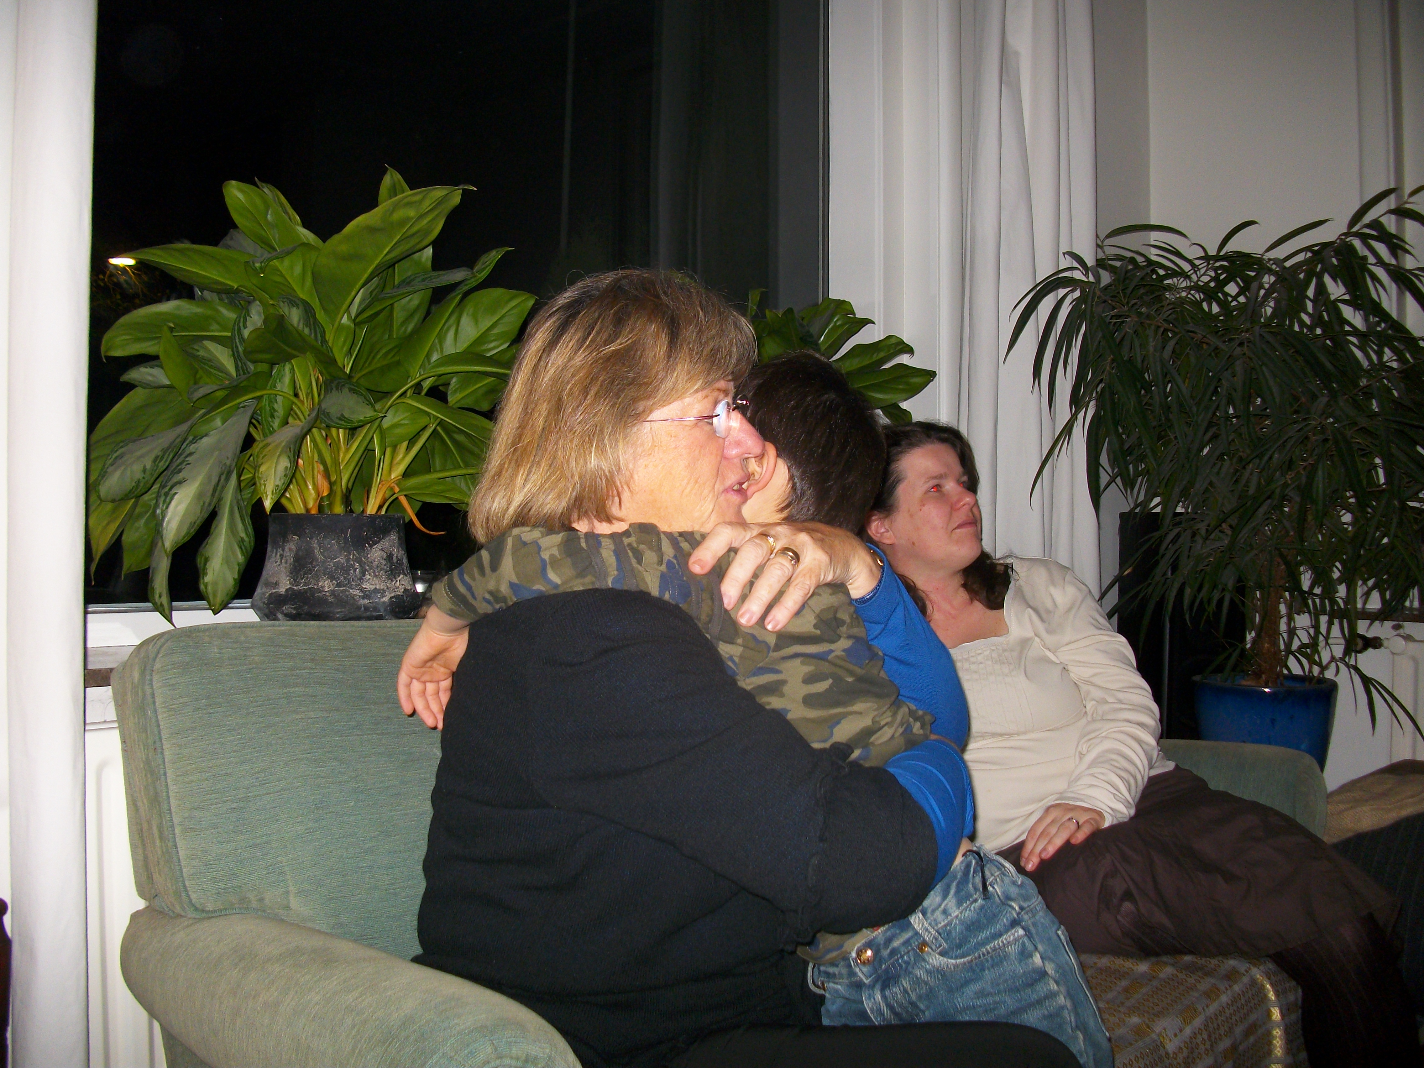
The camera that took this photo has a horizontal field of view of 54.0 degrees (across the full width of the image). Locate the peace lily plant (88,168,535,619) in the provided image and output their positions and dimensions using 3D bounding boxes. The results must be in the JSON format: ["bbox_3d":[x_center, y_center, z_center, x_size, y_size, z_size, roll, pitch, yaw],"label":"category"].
[{"bbox_3d":[-0.529,-0.168,1.850,0.610,0.630,0.530,0,0,-36],"label":"peace lily plant"}]

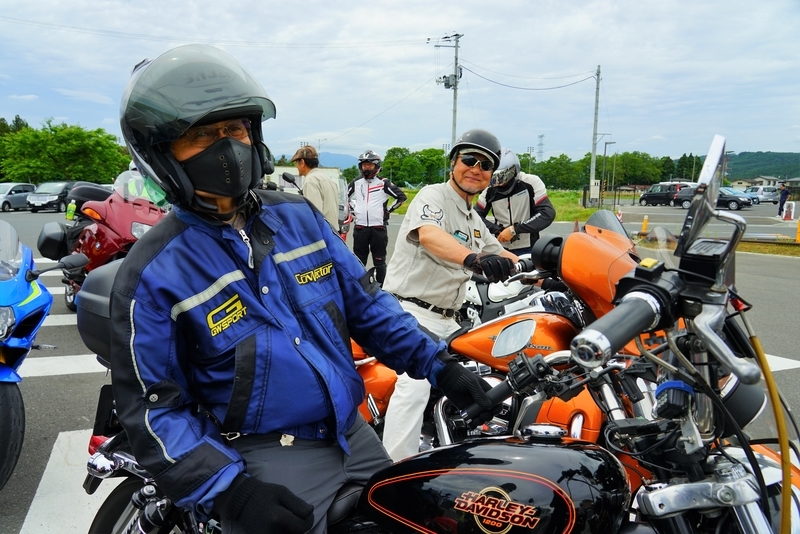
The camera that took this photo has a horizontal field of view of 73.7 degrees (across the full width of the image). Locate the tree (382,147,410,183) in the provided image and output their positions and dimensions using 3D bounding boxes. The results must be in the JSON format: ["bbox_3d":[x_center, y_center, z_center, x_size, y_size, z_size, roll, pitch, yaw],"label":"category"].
[{"bbox_3d":[-0.623,-16.761,93.568,6.000,9.200,6.000,0,8,0],"label":"tree"}]

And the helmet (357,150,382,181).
[{"bbox_3d":[-0.323,-1.099,5.750,0.260,0.280,0.340,1,9,6],"label":"helmet"}]

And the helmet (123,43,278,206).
[{"bbox_3d":[-0.387,-0.257,1.020,0.335,0.285,0.260,7,12,44],"label":"helmet"}]

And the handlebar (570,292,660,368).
[{"bbox_3d":[0.227,0.067,0.560,0.137,0.041,0.041,-20,20,-40],"label":"handlebar"}]

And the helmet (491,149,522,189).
[{"bbox_3d":[0.771,-0.709,3.900,0.260,0.275,0.340,3,40,32],"label":"helmet"}]

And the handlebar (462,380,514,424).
[{"bbox_3d":[0.198,0.305,1.220,0.140,0.040,0.040,-43,-13,27],"label":"handlebar"}]

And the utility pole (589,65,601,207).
[{"bbox_3d":[15.890,-10.632,43.431,0.360,11.300,0.360,0,8,0],"label":"utility pole"}]

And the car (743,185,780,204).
[{"bbox_3d":[34.000,-6.640,49.761,1.680,1.600,4.000,2,8,11],"label":"car"}]

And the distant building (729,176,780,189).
[{"bbox_3d":[111.003,-26.120,167.994,13.000,6.500,9.000,2,8,11],"label":"distant building"}]

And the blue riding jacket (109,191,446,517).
[{"bbox_3d":[-0.261,0.138,1.120,0.640,0.580,0.420,-5,9,-30],"label":"blue riding jacket"}]

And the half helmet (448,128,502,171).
[{"bbox_3d":[0.318,-0.493,2.250,0.230,0.170,0.280,13,8,-9],"label":"half helmet"}]

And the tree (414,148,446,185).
[{"bbox_3d":[5.431,-16.761,93.568,6.200,9.200,6.200,0,8,0],"label":"tree"}]

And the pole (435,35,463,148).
[{"bbox_3d":[4.136,-11.650,42.779,2.000,13.500,0.800,-1,8,-6],"label":"pole"}]

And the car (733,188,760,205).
[{"bbox_3d":[27.962,-5.936,44.890,4.200,1.480,1.720,6,10,34],"label":"car"}]

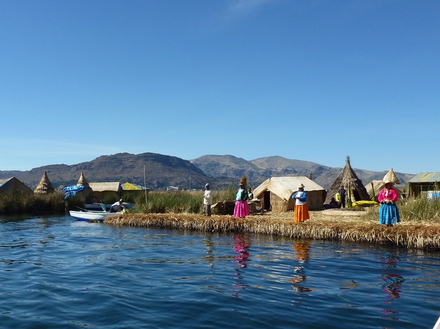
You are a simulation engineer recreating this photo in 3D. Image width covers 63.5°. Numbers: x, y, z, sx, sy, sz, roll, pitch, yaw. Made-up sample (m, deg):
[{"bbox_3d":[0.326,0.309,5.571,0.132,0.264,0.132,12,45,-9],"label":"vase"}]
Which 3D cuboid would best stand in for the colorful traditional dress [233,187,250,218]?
[{"bbox_3d":[0.921,1.652,15.222,0.660,1.300,0.480,-2,-5,28],"label":"colorful traditional dress"}]

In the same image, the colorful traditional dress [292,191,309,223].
[{"bbox_3d":[3.242,1.669,14.318,0.700,1.280,0.500,-1,-4,13],"label":"colorful traditional dress"}]

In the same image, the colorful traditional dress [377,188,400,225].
[{"bbox_3d":[5.748,1.479,12.126,0.760,1.230,0.530,-2,-5,29],"label":"colorful traditional dress"}]

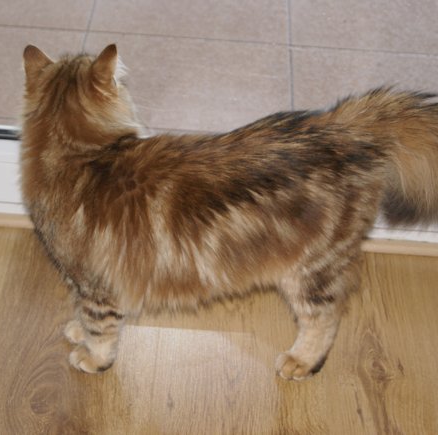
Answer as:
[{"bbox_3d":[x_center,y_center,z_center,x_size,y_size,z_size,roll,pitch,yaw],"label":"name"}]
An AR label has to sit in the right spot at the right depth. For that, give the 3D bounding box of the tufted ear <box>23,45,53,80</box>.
[{"bbox_3d":[-0.196,-0.167,1.597,0.033,0.040,0.020,8,32,6],"label":"tufted ear"}]

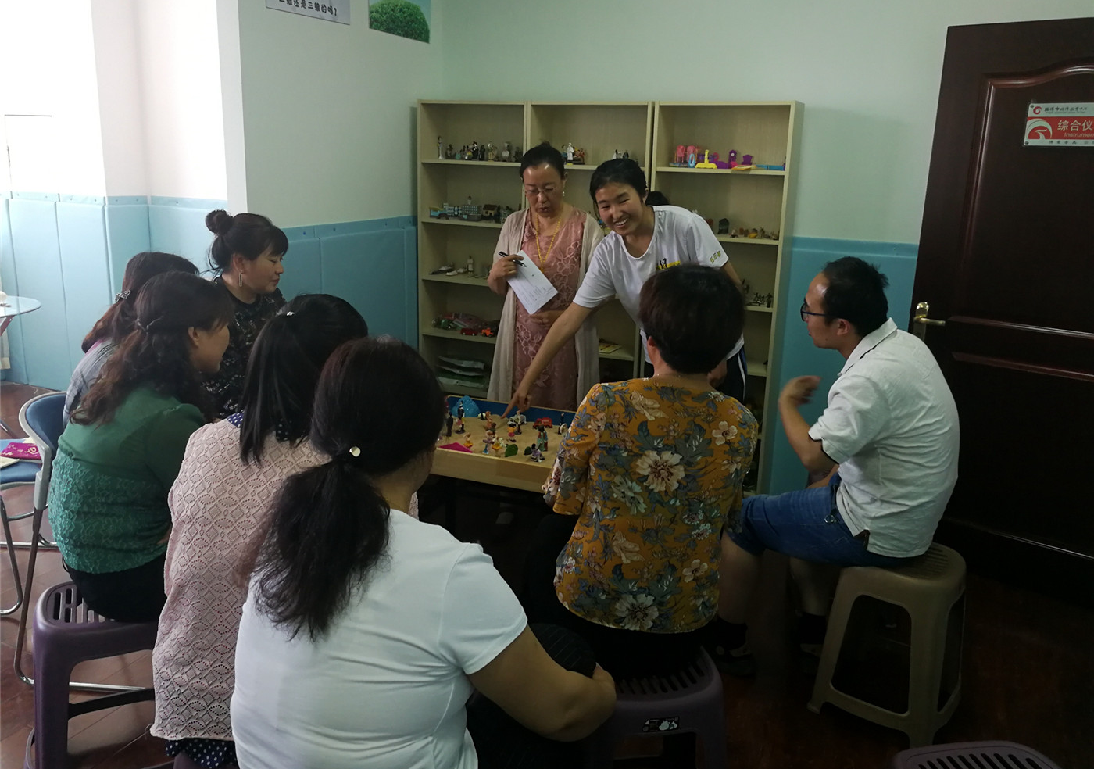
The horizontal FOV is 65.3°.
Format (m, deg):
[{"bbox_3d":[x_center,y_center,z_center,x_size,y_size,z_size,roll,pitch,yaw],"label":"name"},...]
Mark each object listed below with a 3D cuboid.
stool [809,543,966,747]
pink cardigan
[{"bbox_3d":[0.999,0.735,2.486,0.345,0.450,0.310,9,15,30],"label":"stool"},{"bbox_3d":[-0.480,0.328,1.666,0.470,0.560,0.340,8,14,26],"label":"pink cardigan"}]

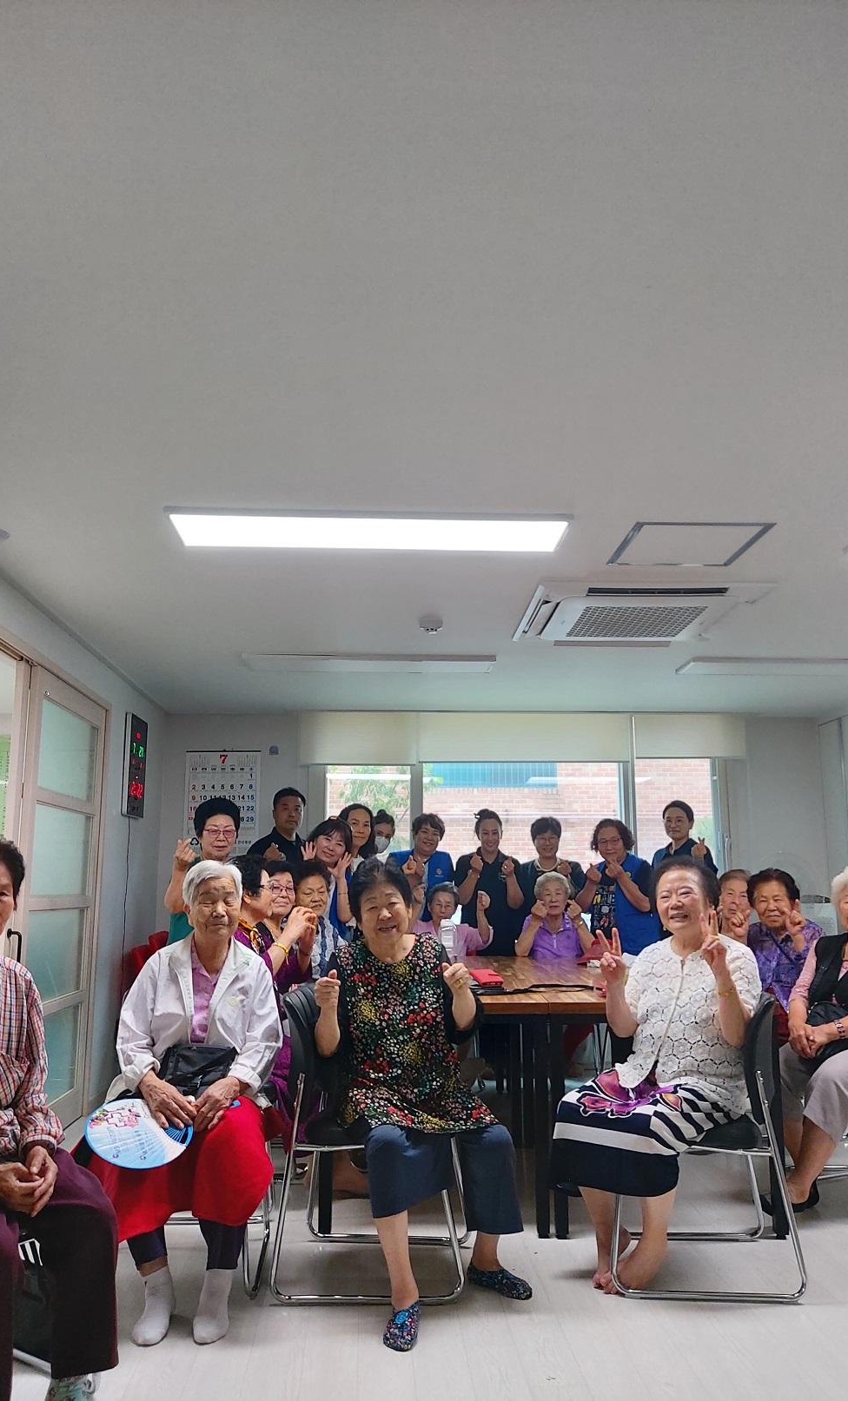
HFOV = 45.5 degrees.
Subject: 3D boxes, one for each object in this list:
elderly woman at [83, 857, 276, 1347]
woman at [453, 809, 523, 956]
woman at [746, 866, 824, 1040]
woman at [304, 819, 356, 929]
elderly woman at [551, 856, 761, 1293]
[{"bbox_3d":[-0.688,1.085,3.001,0.550,1.210,0.770,1,-11,-6],"label":"elderly woman"},{"bbox_3d":[0.404,1.459,6.081,0.460,1.580,0.350,0,-11,0],"label":"woman"},{"bbox_3d":[1.480,1.286,4.127,0.520,1.200,0.700,-5,-12,25],"label":"woman"},{"bbox_3d":[-0.484,1.330,5.075,0.450,1.480,0.380,1,-11,-9],"label":"woman"},{"bbox_3d":[0.704,1.068,2.980,0.540,1.200,0.760,-8,-13,37],"label":"elderly woman"}]

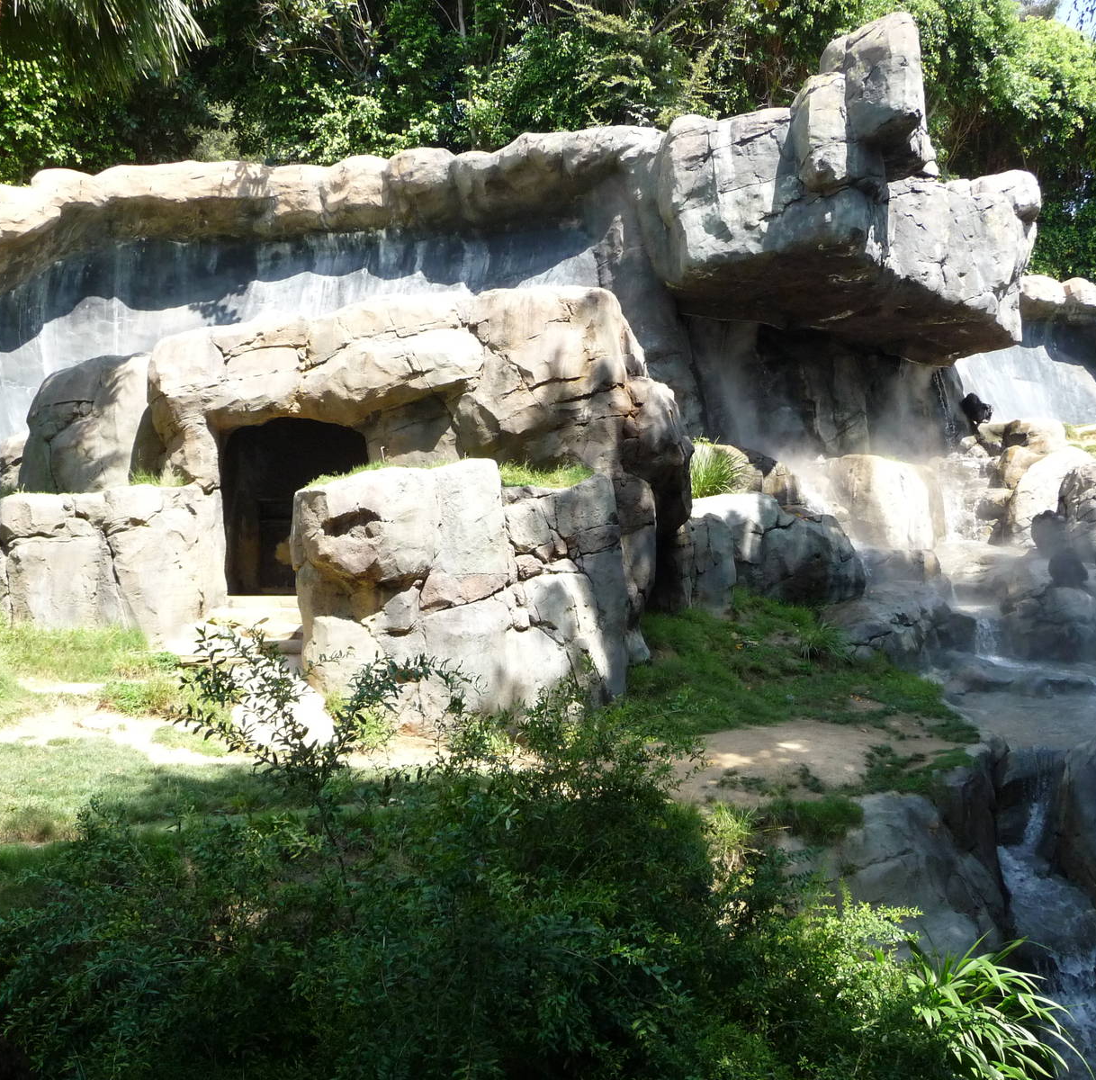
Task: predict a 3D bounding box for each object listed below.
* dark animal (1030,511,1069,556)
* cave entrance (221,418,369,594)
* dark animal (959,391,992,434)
[{"bbox_3d":[8.701,-0.127,20.200,0.620,0.800,0.580,2,3,30],"label":"dark animal"},{"bbox_3d":[-3.390,-0.452,15.600,1.950,2.360,0.800,0,3,-7],"label":"cave entrance"},{"bbox_3d":[8.206,-2.445,22.300,0.750,0.770,0.500,2,4,37],"label":"dark animal"}]

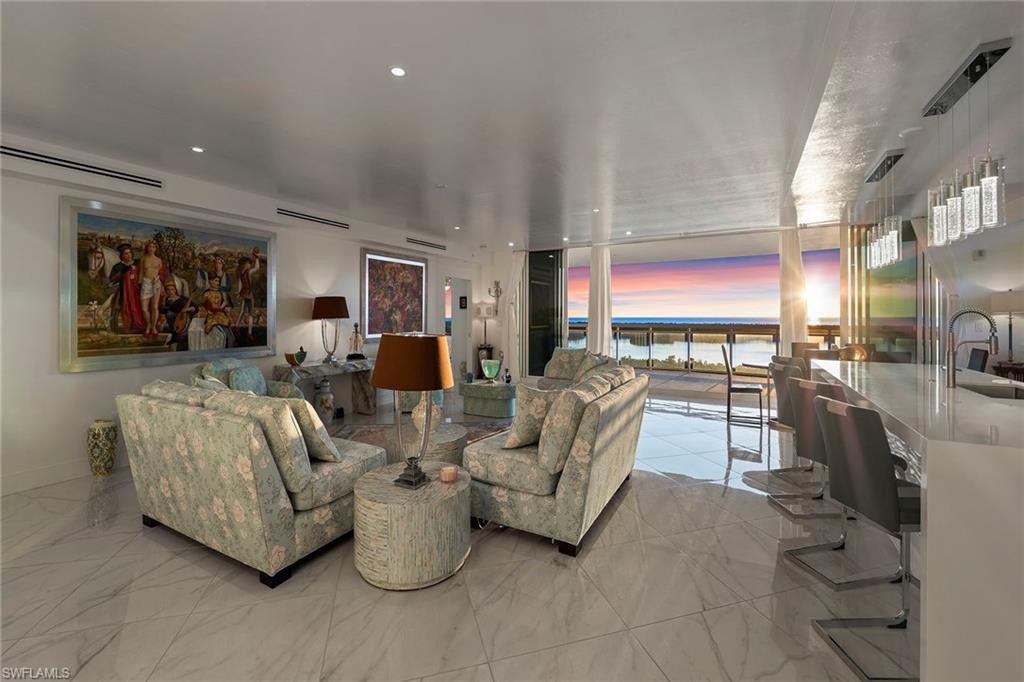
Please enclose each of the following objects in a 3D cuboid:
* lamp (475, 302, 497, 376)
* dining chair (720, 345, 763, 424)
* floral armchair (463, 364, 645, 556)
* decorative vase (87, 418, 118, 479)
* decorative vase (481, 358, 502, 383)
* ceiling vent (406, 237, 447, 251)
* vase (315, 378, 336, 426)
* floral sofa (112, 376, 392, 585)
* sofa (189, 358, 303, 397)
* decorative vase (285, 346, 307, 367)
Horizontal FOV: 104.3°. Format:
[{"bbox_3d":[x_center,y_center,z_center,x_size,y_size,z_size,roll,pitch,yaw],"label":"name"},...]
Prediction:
[{"bbox_3d":[-0.566,-0.099,8.500,0.480,1.600,0.460,0,2,0],"label":"lamp"},{"bbox_3d":[3.165,0.546,5.450,0.490,1.020,0.440,1,2,30],"label":"dining chair"},{"bbox_3d":[0.400,0.720,2.960,0.890,0.940,1.270,1,2,30],"label":"floral armchair"},{"bbox_3d":[-3.538,0.925,3.434,0.180,0.480,0.180,1,2,30],"label":"decorative vase"},{"bbox_3d":[-0.294,0.432,5.700,0.310,0.380,0.280,-1,2,-30],"label":"decorative vase"},{"bbox_3d":[-1.409,-1.616,6.647,0.040,0.080,0.960,2,4,29],"label":"ceiling vent"},{"bbox_3d":[-2.277,0.735,4.914,0.270,0.600,0.270,2,4,29],"label":"vase"},{"bbox_3d":[-1.614,0.735,2.552,1.380,0.890,0.860,2,4,29],"label":"floral sofa"},{"bbox_3d":[-2.630,0.673,4.020,0.870,0.920,0.860,1,2,30],"label":"sofa"},{"bbox_3d":[-2.544,0.180,4.720,0.150,0.235,0.235,2,4,29],"label":"decorative vase"}]

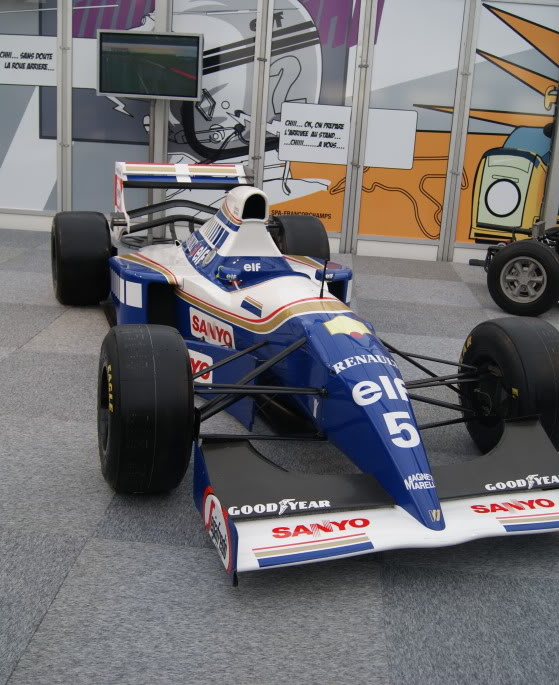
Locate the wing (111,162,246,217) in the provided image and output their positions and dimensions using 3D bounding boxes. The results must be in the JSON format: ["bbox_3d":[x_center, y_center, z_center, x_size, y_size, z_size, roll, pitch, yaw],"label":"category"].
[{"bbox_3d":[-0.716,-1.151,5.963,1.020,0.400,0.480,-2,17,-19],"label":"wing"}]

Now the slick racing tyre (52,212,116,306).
[{"bbox_3d":[-1.444,-0.609,5.601,0.380,0.670,0.670,-2,17,-19],"label":"slick racing tyre"}]

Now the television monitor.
[{"bbox_3d":[-1.358,-2.914,8.099,1.110,0.660,0.100,6,16,7],"label":"television monitor"}]

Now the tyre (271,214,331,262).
[{"bbox_3d":[0.111,-0.659,6.133,0.380,0.670,0.670,-2,17,-19],"label":"tyre"}]

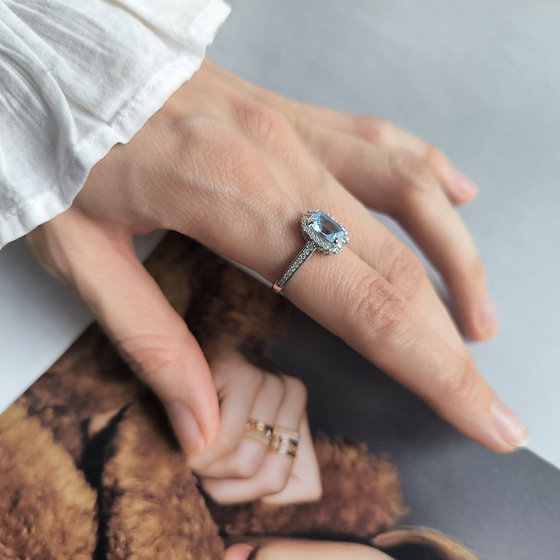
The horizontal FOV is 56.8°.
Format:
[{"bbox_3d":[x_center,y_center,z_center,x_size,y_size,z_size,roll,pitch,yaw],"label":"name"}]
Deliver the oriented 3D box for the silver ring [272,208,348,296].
[{"bbox_3d":[0.005,-0.006,0.124,0.011,0.023,0.019,38,52,-4],"label":"silver ring"}]

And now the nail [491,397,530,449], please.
[{"bbox_3d":[0.061,0.038,0.137,0.013,0.003,0.009,47,45,-20],"label":"nail"}]

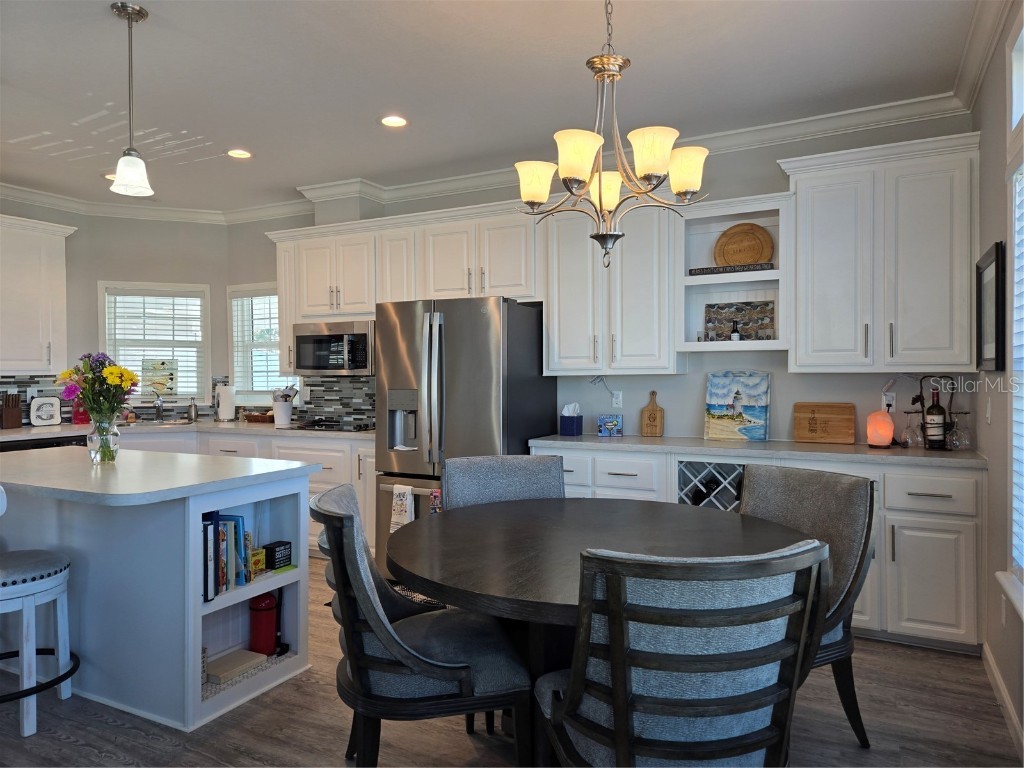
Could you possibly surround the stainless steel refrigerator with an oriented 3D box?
[{"bbox_3d":[-0.287,0.374,4.391,0.918,1.778,0.788,0,1,29],"label":"stainless steel refrigerator"}]

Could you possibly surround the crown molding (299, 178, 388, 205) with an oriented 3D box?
[{"bbox_3d":[-1.284,-1.446,5.255,0.580,0.100,0.425,0,0,28],"label":"crown molding"}]

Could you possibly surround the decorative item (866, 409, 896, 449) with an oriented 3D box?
[{"bbox_3d":[1.942,0.242,3.584,0.118,0.195,0.110,0,0,28],"label":"decorative item"}]

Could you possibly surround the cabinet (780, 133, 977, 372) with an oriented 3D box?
[{"bbox_3d":[1.884,-0.613,3.519,0.864,1.107,0.353,0,1,29],"label":"cabinet"}]

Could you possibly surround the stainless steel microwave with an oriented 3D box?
[{"bbox_3d":[-1.258,-0.264,5.216,0.763,0.391,0.399,0,1,29],"label":"stainless steel microwave"}]

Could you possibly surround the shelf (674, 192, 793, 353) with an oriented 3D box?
[{"bbox_3d":[1.273,-0.598,3.870,0.597,0.829,0.323,0,1,29],"label":"shelf"}]

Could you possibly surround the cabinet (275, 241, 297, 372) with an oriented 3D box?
[{"bbox_3d":[-1.700,-0.595,5.486,0.202,1.056,0.313,0,1,29],"label":"cabinet"}]

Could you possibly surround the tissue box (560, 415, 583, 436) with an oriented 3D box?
[{"bbox_3d":[0.385,0.268,4.408,0.113,0.129,0.113,0,1,29],"label":"tissue box"}]

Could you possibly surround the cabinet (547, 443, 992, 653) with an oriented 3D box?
[{"bbox_3d":[1.258,0.802,3.842,2.290,0.902,0.575,0,0,28],"label":"cabinet"}]

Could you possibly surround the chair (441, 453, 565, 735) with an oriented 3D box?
[{"bbox_3d":[0.022,0.804,2.930,0.590,0.920,0.670,0,0,-17],"label":"chair"}]

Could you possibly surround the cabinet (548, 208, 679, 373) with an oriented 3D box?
[{"bbox_3d":[0.653,-0.574,4.299,0.856,1.032,0.320,0,0,28],"label":"cabinet"}]

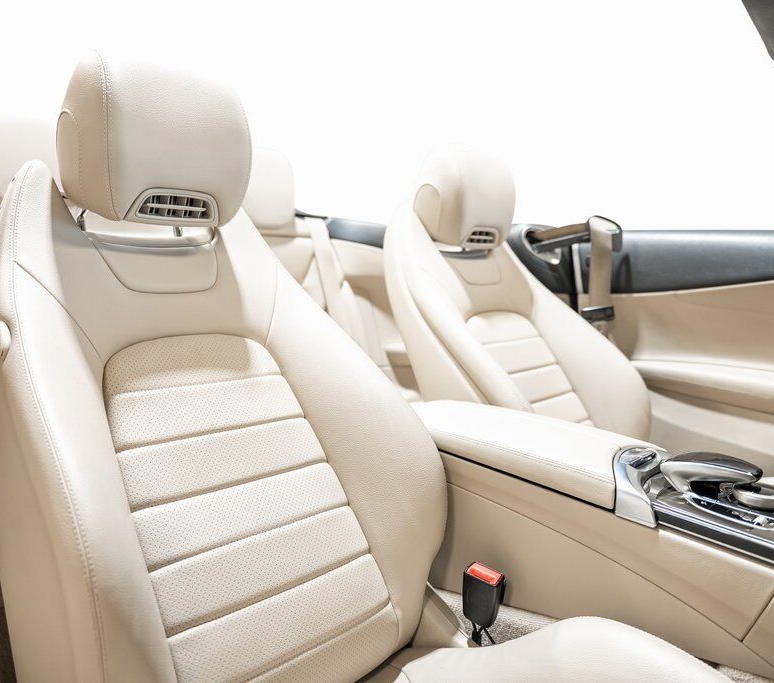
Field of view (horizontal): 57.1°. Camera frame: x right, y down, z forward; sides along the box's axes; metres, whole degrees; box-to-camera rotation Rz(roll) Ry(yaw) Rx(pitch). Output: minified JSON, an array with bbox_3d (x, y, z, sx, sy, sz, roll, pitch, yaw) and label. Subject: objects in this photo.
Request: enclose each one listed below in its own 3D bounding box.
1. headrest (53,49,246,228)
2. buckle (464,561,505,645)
[{"bbox_3d":[-0.306,-0.258,0.935,0.150,0.210,0.258,4,6,41],"label":"headrest"},{"bbox_3d":[0.131,0.348,0.952,0.030,0.086,0.046,-4,6,-44],"label":"buckle"}]

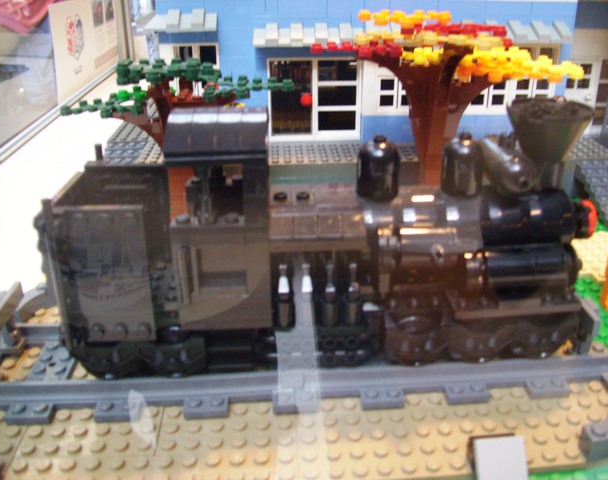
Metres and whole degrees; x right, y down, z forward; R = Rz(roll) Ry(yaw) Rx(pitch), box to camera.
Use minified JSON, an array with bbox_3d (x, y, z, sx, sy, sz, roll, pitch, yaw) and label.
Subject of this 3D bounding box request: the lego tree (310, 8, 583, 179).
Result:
[{"bbox_3d":[0.078,-0.068,0.338,0.150,0.117,0.118,-2,27,-3],"label":"lego tree"}]

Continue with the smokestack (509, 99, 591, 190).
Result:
[{"bbox_3d":[0.084,-0.032,0.206,0.032,0.029,0.032,-2,27,-3],"label":"smokestack"}]

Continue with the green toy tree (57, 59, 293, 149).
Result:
[{"bbox_3d":[-0.069,-0.053,0.335,0.128,0.100,0.100,-2,27,-3],"label":"green toy tree"}]

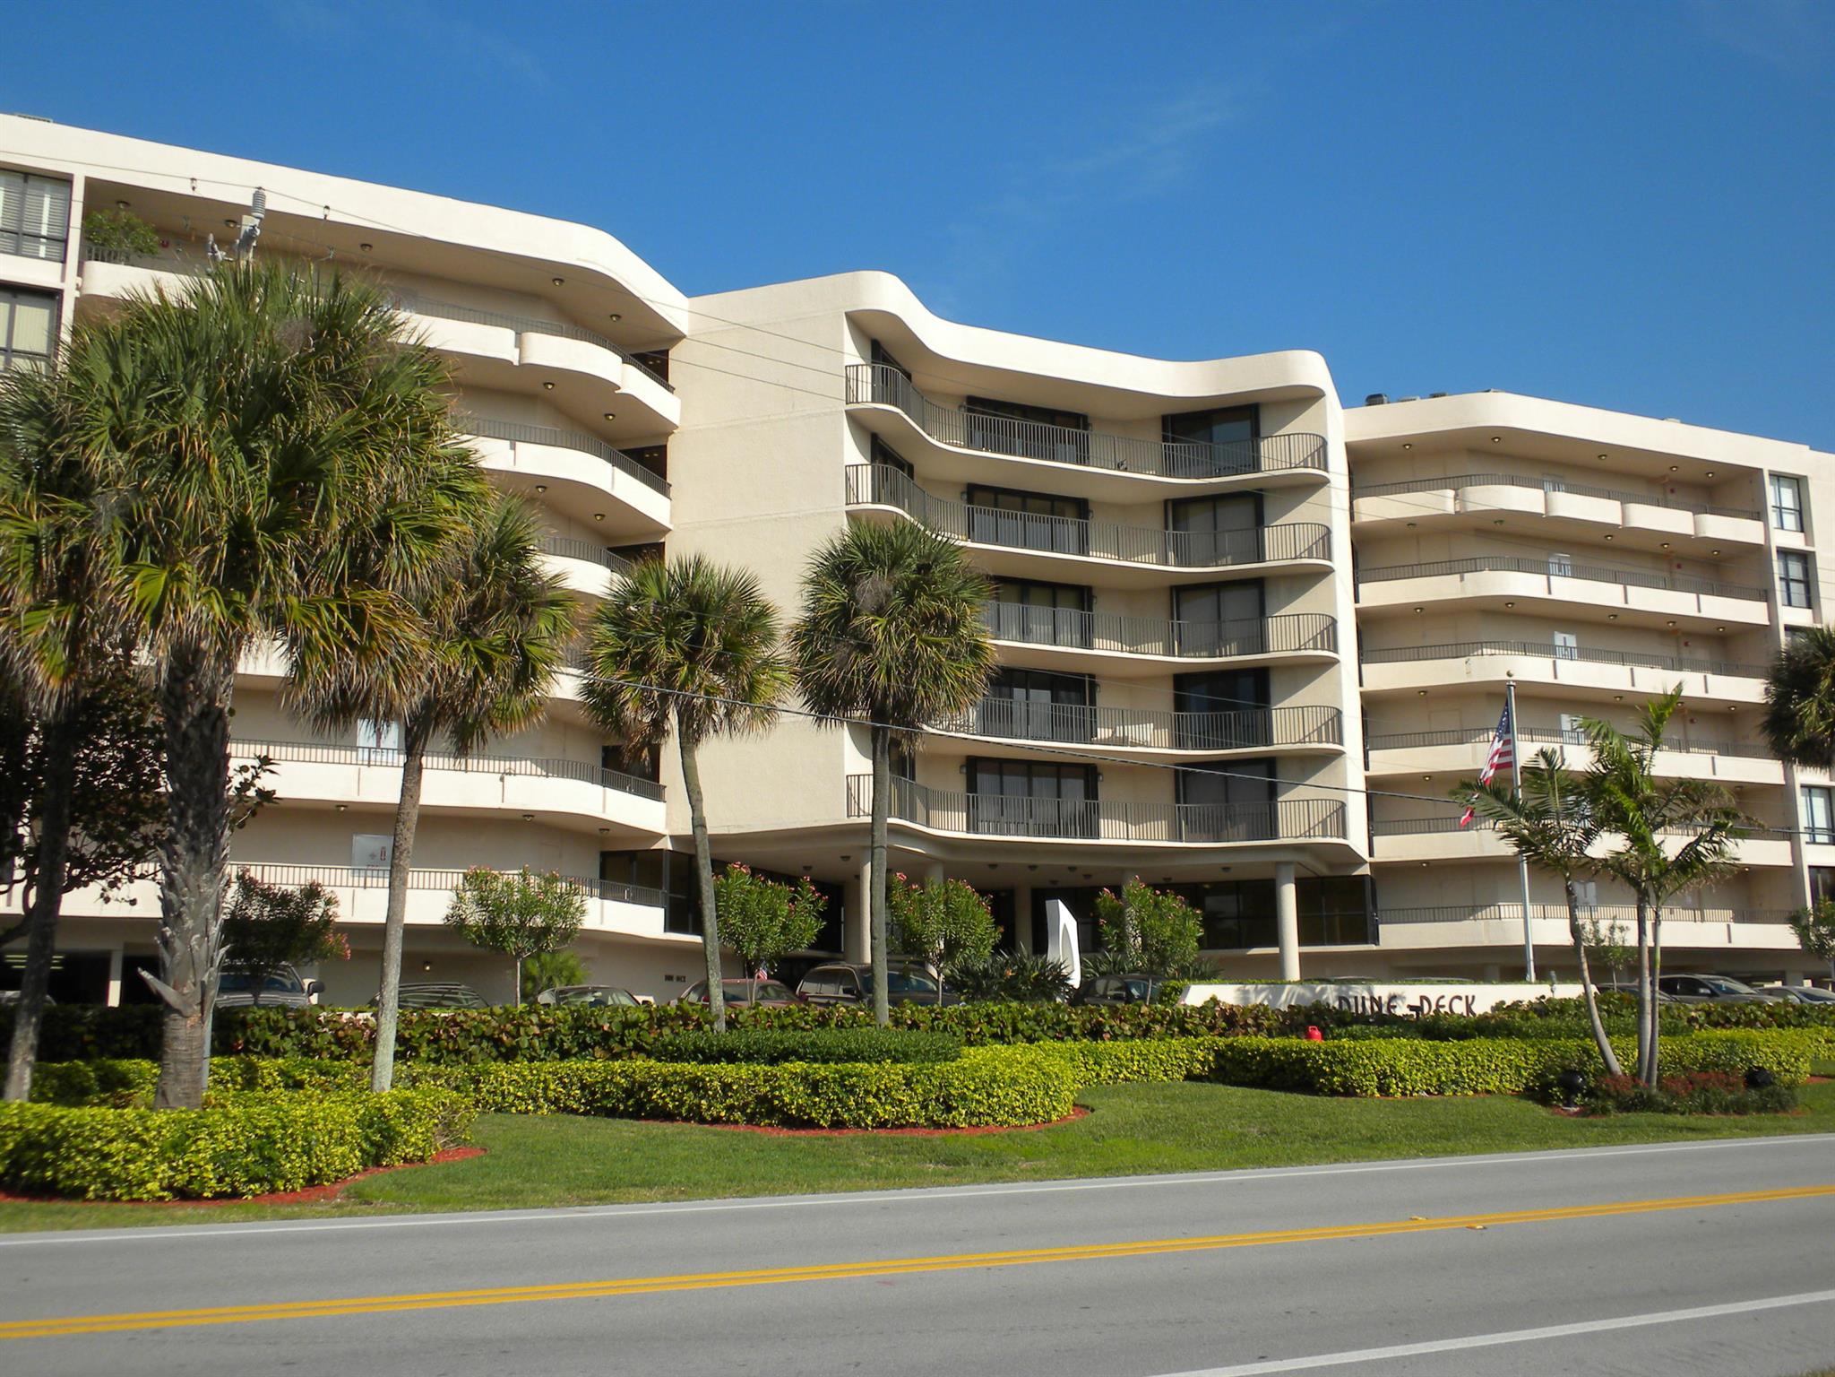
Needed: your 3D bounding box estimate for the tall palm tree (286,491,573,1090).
[{"bbox_3d":[-4.987,1.158,19.698,2.850,6.416,2.850,5,-12,-28],"label":"tall palm tree"}]

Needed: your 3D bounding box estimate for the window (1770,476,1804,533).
[{"bbox_3d":[29.393,-6.224,66.280,1.420,1.880,0.150,5,-12,-28],"label":"window"}]

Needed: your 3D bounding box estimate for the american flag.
[{"bbox_3d":[12.007,1.586,41.329,1.150,2.600,0.500,-2,-10,6],"label":"american flag"}]

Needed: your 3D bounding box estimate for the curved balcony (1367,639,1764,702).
[{"bbox_3d":[21.577,-0.249,64.941,14.826,1.270,4.464,3,-11,-22],"label":"curved balcony"}]

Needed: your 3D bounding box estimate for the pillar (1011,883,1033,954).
[{"bbox_3d":[3.523,7.637,64.953,0.520,2.550,0.520,5,-11,-27],"label":"pillar"}]

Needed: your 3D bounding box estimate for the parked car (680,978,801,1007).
[{"bbox_3d":[-2.984,5.843,34.683,1.800,1.430,4.750,4,-11,-27],"label":"parked car"}]

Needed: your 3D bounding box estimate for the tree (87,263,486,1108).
[{"bbox_3d":[-5.417,0.066,16.549,3.433,7.715,3.261,-1,-10,0],"label":"tree"}]

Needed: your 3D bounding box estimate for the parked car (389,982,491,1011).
[{"bbox_3d":[-7.893,5.573,32.382,1.800,1.450,4.700,4,-11,-27],"label":"parked car"}]

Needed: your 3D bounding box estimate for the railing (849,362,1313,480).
[{"bbox_3d":[4.661,-7.231,55.512,16.000,1.150,2.450,5,-12,-28],"label":"railing"}]

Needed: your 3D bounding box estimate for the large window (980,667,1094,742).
[{"bbox_3d":[3.362,0.568,56.816,4.300,2.250,0.150,4,-11,-27],"label":"large window"}]

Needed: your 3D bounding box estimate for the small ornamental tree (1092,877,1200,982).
[{"bbox_3d":[4.119,4.952,34.542,1.850,3.155,1.850,4,-11,-27],"label":"small ornamental tree"}]

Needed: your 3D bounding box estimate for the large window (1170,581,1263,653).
[{"bbox_3d":[9.002,-1.992,58.412,2.850,2.300,0.150,-5,-10,25],"label":"large window"}]

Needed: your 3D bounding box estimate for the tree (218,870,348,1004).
[{"bbox_3d":[-10.009,4.324,30.670,2.050,2.977,2.050,5,-12,-28],"label":"tree"}]

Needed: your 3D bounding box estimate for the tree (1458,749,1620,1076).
[{"bbox_3d":[9.804,3.535,30.634,2.573,5.259,2.444,-1,-10,0],"label":"tree"}]

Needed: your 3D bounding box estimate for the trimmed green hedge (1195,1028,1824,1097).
[{"bbox_3d":[9.017,5.527,28.885,9.200,0.820,2.500,5,-12,-28],"label":"trimmed green hedge"}]

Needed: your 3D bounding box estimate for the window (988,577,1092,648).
[{"bbox_3d":[3.400,-2.049,58.088,4.200,2.400,0.150,5,-12,-28],"label":"window"}]

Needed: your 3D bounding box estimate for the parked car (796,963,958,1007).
[{"bbox_3d":[-0.775,6.378,39.503,1.870,1.740,4.650,5,-12,-28],"label":"parked car"}]

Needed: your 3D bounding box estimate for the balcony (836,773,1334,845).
[{"bbox_3d":[4.410,3.715,55.494,15.701,1.270,4.971,4,-11,-25],"label":"balcony"}]

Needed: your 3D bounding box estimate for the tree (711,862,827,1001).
[{"bbox_3d":[-2.617,4.754,34.605,2.000,3.364,2.000,-1,-11,0],"label":"tree"}]

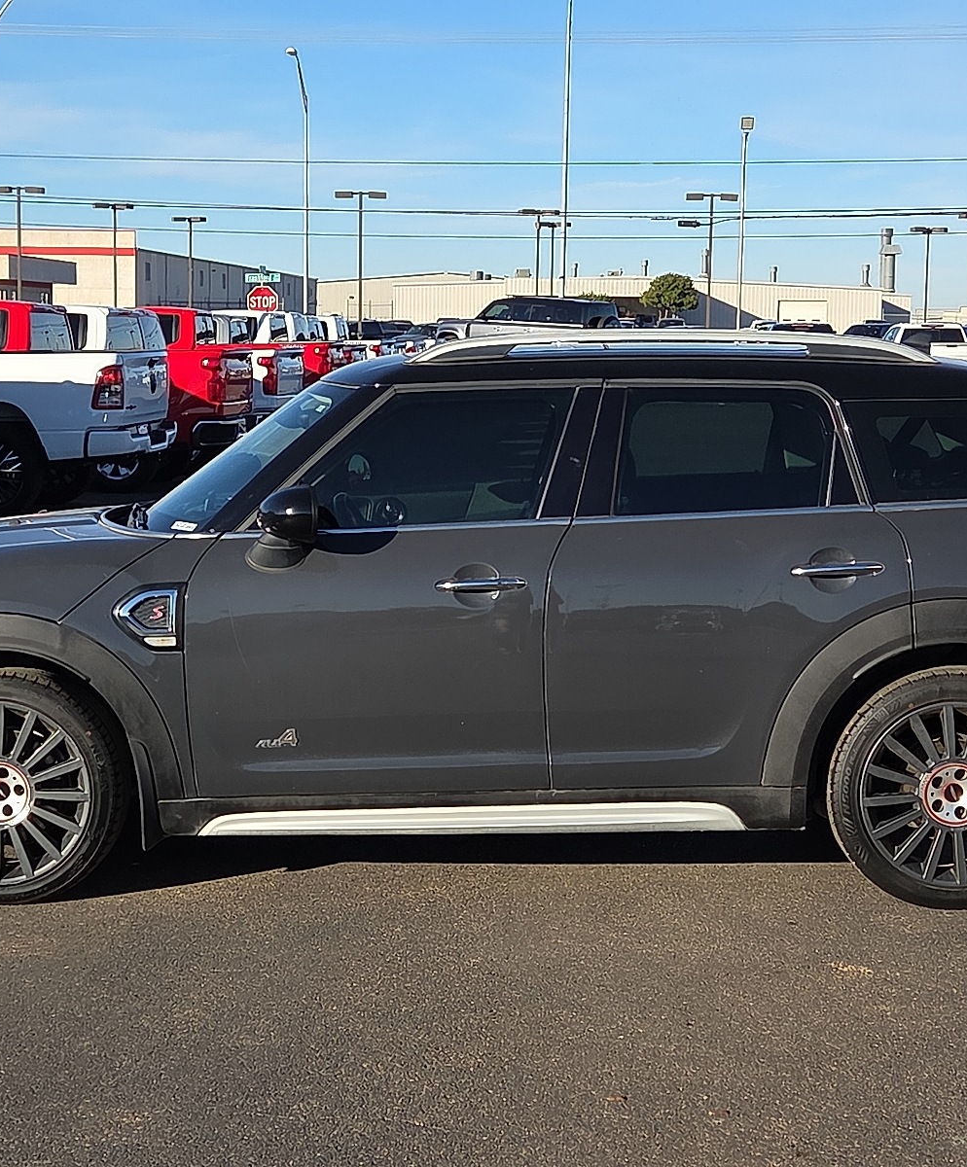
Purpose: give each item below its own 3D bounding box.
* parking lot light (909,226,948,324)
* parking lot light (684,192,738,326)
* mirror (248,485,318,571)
[{"bbox_3d":[20.555,-13.190,100.386,1.750,6.740,0.550,0,7,0],"label":"parking lot light"},{"bbox_3d":[9.235,-12.291,88.167,2.250,7.250,0.600,1,7,6],"label":"parking lot light"},{"bbox_3d":[-0.545,-0.153,5.898,0.180,0.225,0.210,0,7,1],"label":"mirror"}]

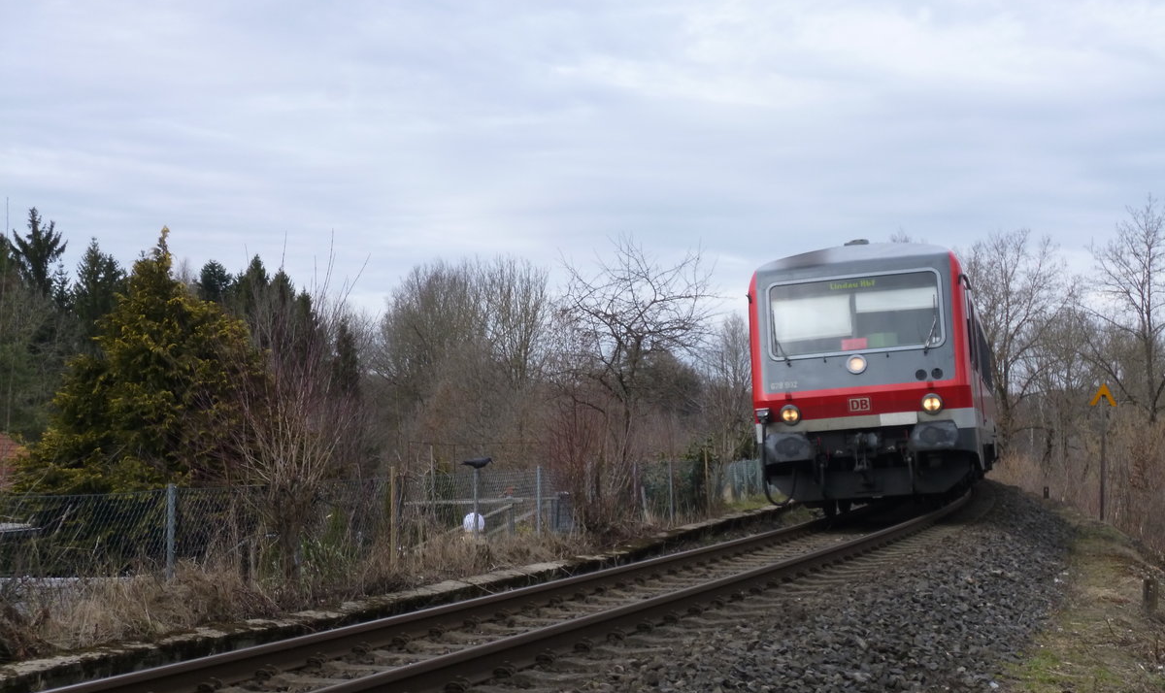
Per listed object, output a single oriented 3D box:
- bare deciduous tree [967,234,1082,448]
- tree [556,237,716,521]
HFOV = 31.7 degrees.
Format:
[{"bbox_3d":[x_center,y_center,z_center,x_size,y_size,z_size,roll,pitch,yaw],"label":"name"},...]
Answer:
[{"bbox_3d":[15.940,-0.160,75.000,4.500,8.300,4.400,0,-3,0],"label":"bare deciduous tree"},{"bbox_3d":[0.830,0.490,31.000,2.450,4.350,2.400,0,-3,0],"label":"tree"}]

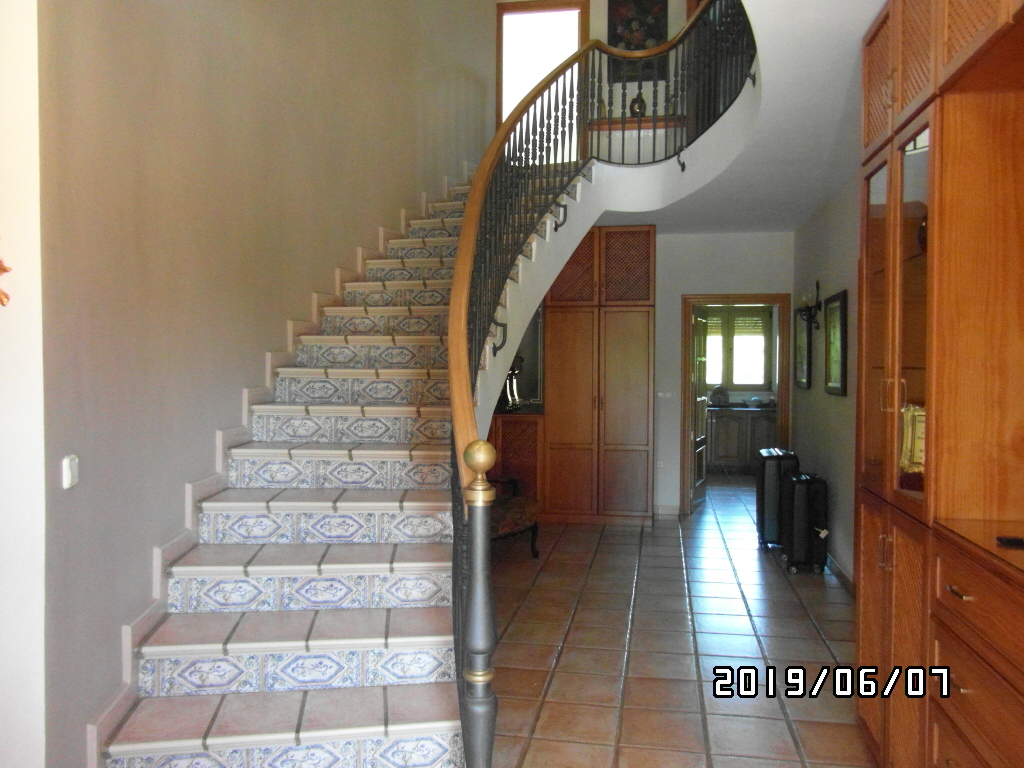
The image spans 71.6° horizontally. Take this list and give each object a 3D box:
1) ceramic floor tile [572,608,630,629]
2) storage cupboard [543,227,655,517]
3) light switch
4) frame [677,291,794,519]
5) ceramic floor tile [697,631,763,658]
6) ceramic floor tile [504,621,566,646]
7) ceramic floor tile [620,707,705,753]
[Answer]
[{"bbox_3d":[0.516,1.339,4.046,0.306,0.012,0.300,0,1,10],"label":"ceramic floor tile"},{"bbox_3d":[0.842,-0.083,6.771,1.010,2.700,0.580,0,1,9],"label":"storage cupboard"},{"bbox_3d":[-1.256,0.250,2.020,0.018,0.083,0.077,0,2,-12],"label":"light switch"},{"bbox_3d":[2.154,0.198,6.871,1.009,2.114,0.130,0,2,8],"label":"frame"},{"bbox_3d":[1.110,1.351,3.655,0.306,0.012,0.300,0,1,10],"label":"ceramic floor tile"},{"bbox_3d":[0.125,1.343,3.793,0.314,0.012,0.297,0,2,10],"label":"ceramic floor tile"},{"bbox_3d":[0.589,1.360,2.784,0.315,0.014,0.300,0,1,10],"label":"ceramic floor tile"}]

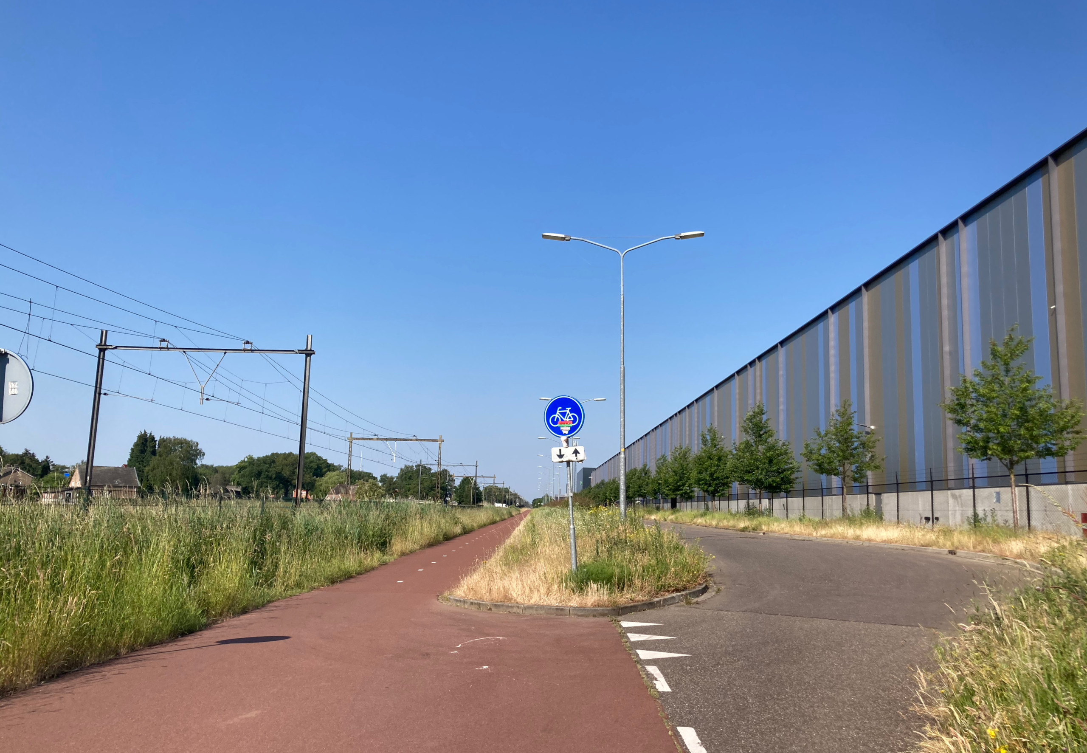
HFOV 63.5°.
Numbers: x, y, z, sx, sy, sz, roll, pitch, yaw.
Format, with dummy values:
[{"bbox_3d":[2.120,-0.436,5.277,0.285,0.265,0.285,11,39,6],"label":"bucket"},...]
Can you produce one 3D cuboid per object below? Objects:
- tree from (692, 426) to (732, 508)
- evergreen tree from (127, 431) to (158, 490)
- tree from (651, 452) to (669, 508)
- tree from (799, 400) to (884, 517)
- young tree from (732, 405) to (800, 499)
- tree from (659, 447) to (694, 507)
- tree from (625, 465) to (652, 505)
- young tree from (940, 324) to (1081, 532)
[{"bbox_3d":[12.665,7.213,65.053,3.150,7.230,3.150,2,-9,0],"label":"tree"},{"bbox_3d":[-67.877,15.518,148.989,5.320,12.770,5.320,2,-9,0],"label":"evergreen tree"},{"bbox_3d":[12.458,11.421,92.125,2.940,6.910,2.940,2,-9,0],"label":"tree"},{"bbox_3d":[12.706,3.803,37.284,3.470,5.750,3.470,2,-9,0],"label":"tree"},{"bbox_3d":[13.007,5.145,51.467,4.090,7.310,4.090,2,-9,0],"label":"young tree"},{"bbox_3d":[12.112,9.600,79.355,3.460,6.710,3.460,2,-9,0],"label":"tree"},{"bbox_3d":[11.994,14.313,109.896,3.300,6.430,3.300,2,-9,0],"label":"tree"},{"bbox_3d":[12.912,1.640,24.113,3.890,6.130,3.890,2,-9,0],"label":"young tree"}]

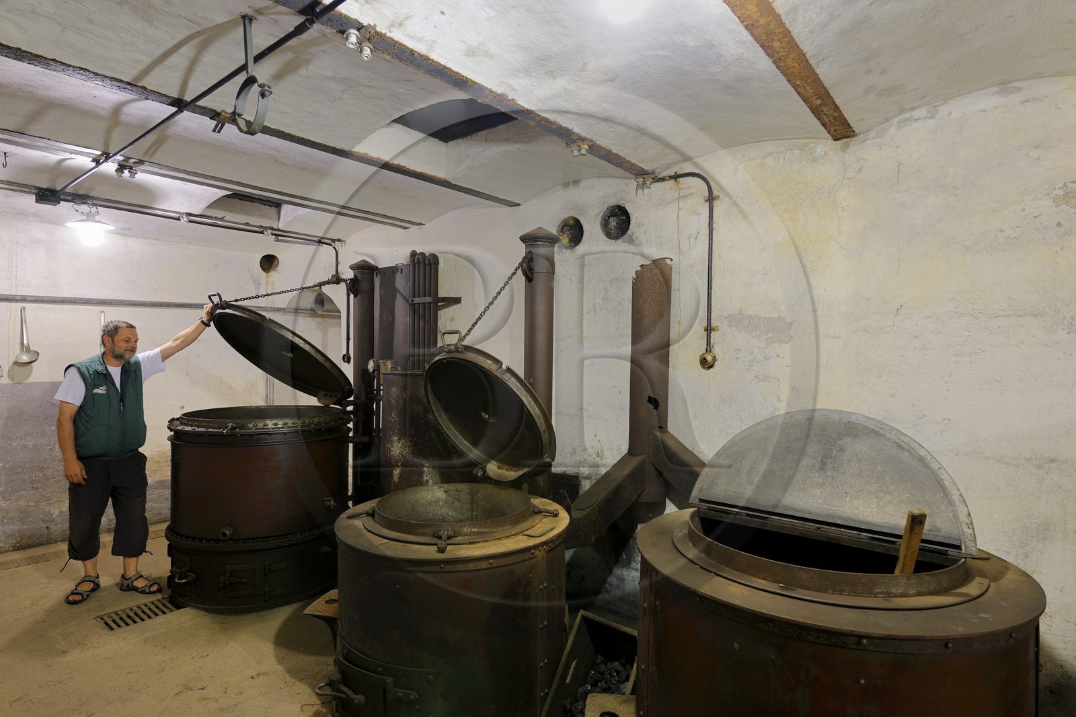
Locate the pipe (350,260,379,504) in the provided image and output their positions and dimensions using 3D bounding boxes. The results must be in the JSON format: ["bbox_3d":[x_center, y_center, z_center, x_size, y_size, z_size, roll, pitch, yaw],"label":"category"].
[{"bbox_3d":[-1.348,0.385,4.680,0.210,2.260,0.210,2,2,41],"label":"pipe"}]

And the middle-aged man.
[{"bbox_3d":[-2.580,0.580,3.830,0.840,1.840,0.580,0,0,-44],"label":"middle-aged man"}]

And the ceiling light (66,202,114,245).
[{"bbox_3d":[-3.080,-0.930,4.110,0.270,0.280,0.270,0,0,40],"label":"ceiling light"}]

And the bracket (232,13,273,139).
[{"bbox_3d":[-1.000,-0.993,2.100,0.230,0.425,0.045,0,0,40],"label":"bracket"}]

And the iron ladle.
[{"bbox_3d":[-3.955,-0.178,4.630,0.140,0.435,0.140,-3,0,40],"label":"iron ladle"}]

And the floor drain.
[{"bbox_3d":[-2.347,1.512,3.535,0.290,0.030,0.410,0,0,40],"label":"floor drain"}]

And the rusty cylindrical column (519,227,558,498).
[{"bbox_3d":[-0.003,0.424,3.330,0.210,2.260,0.210,0,1,0],"label":"rusty cylindrical column"}]

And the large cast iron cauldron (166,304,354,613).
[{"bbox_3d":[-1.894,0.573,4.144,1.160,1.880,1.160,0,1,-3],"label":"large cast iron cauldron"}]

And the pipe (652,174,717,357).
[{"bbox_3d":[0.939,-0.606,3.847,0.420,1.180,0.050,2,2,41],"label":"pipe"}]

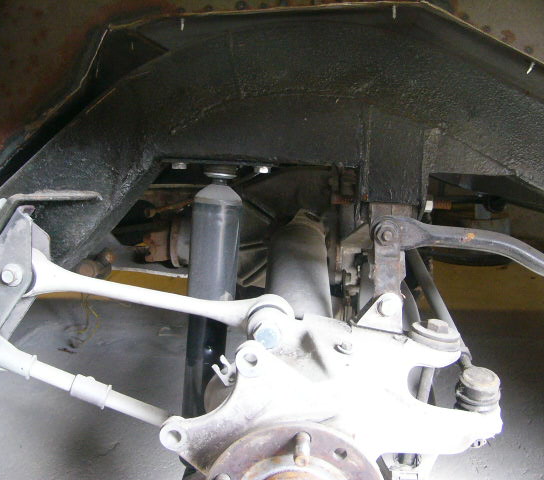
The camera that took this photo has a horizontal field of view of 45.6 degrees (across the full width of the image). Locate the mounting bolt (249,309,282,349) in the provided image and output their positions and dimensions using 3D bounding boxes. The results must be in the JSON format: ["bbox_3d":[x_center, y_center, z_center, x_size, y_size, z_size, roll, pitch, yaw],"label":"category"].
[{"bbox_3d":[-0.006,0.081,0.590,0.031,0.029,0.030,0,16,0],"label":"mounting bolt"}]

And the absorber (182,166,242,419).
[{"bbox_3d":[-0.073,0.098,0.745,0.056,0.365,0.056,5,2,-1],"label":"absorber"}]

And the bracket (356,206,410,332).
[{"bbox_3d":[0.110,0.029,0.640,0.049,0.117,0.040,0,16,0],"label":"bracket"}]

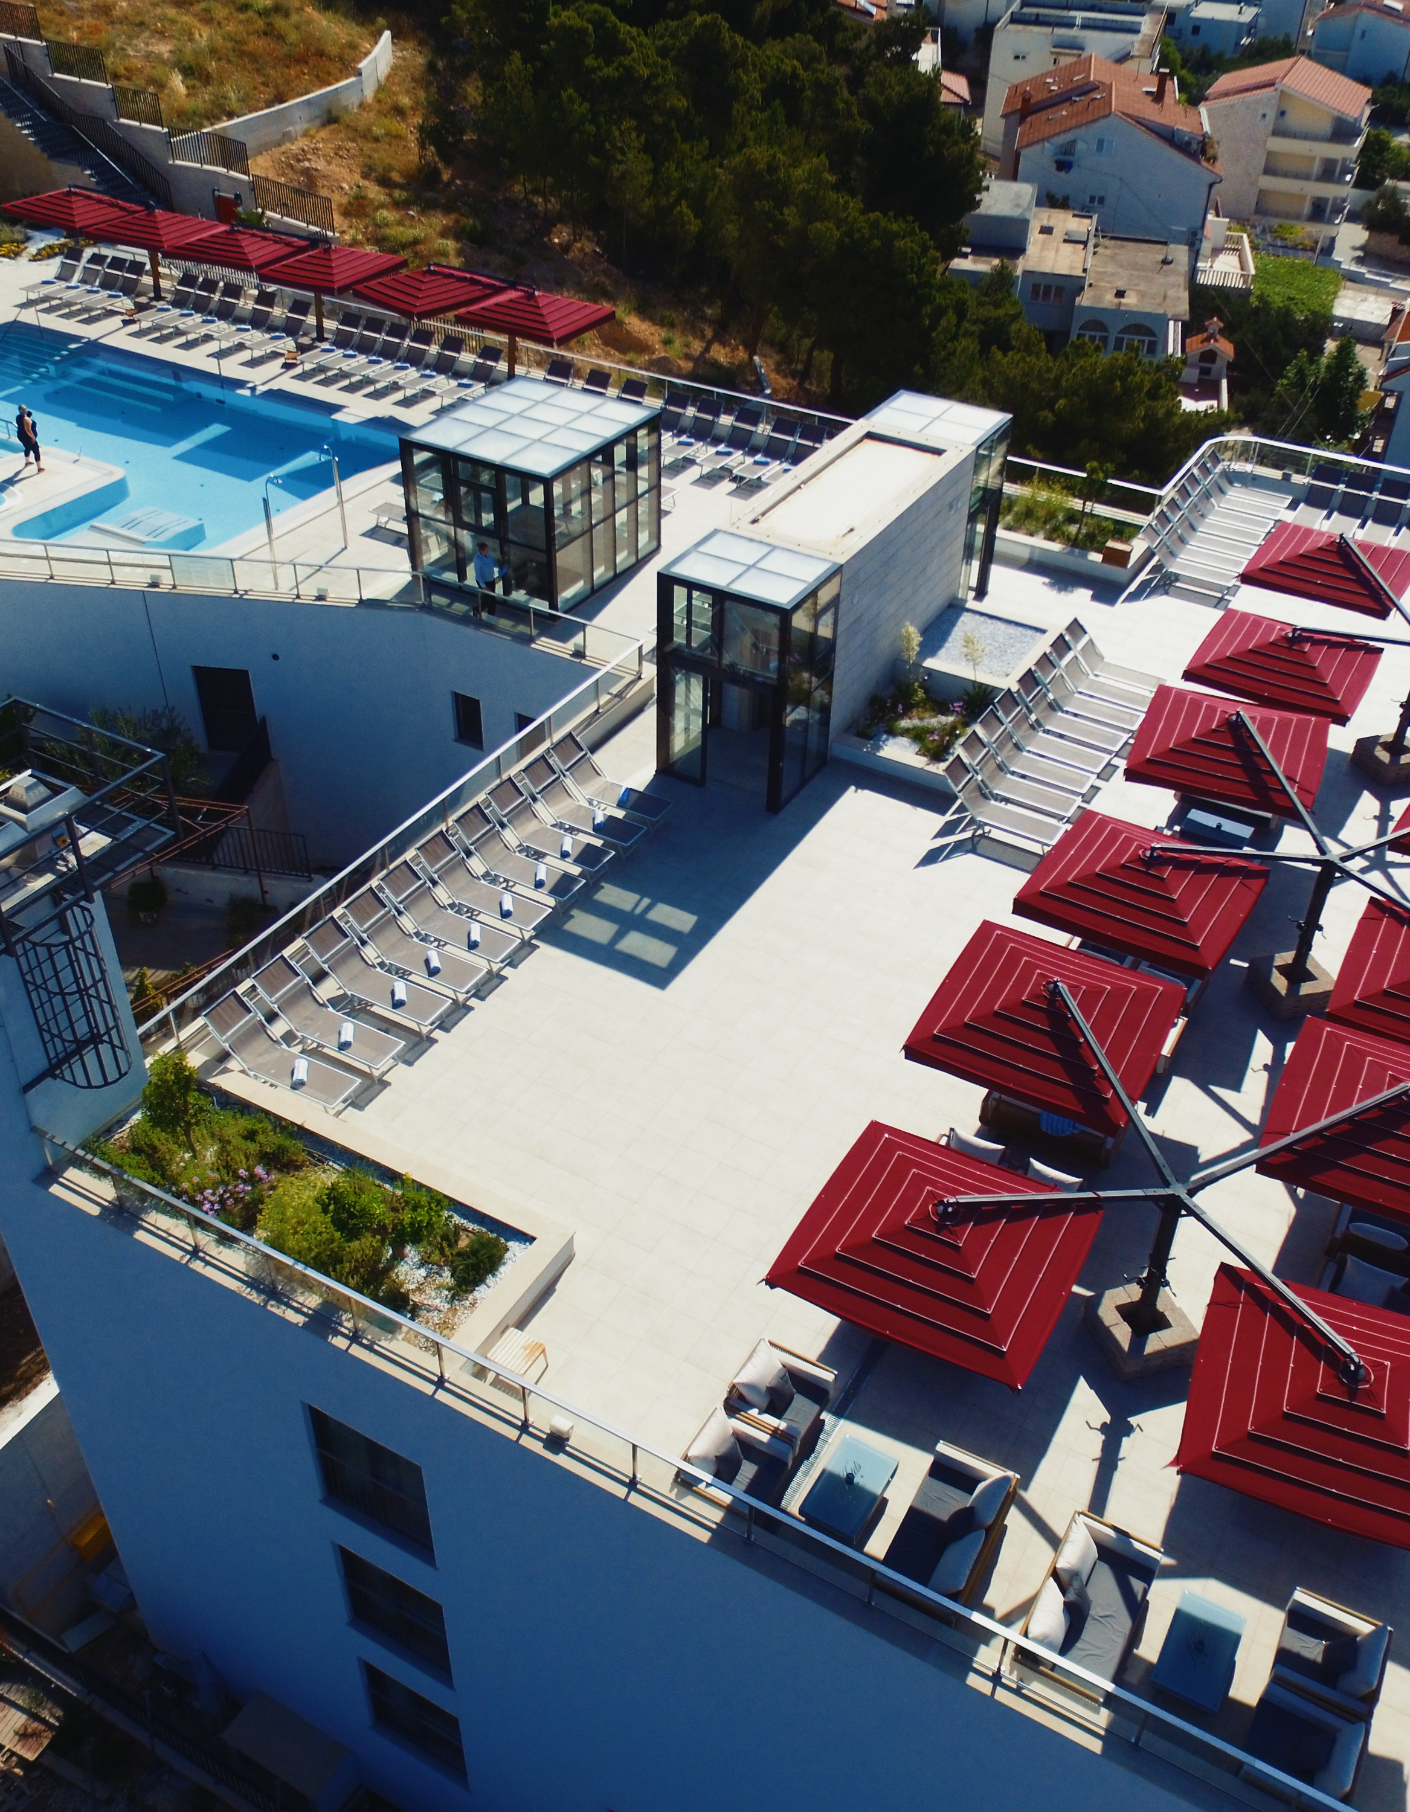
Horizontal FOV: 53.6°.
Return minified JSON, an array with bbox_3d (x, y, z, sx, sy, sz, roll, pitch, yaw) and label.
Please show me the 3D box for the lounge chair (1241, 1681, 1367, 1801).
[{"bbox_3d":[5.981,8.494,14.000,0.920,0.720,0.900,20,42,22],"label":"lounge chair"}]

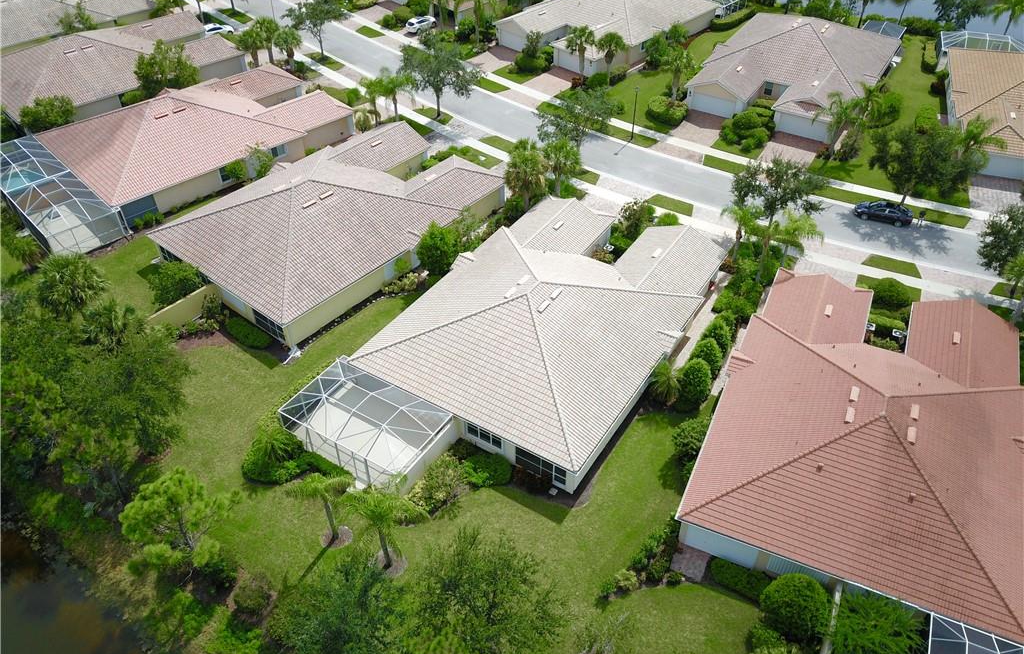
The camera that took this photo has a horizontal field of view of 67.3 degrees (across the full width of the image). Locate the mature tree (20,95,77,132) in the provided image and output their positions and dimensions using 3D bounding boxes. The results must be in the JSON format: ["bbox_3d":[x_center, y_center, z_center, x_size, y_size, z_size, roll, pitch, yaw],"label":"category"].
[{"bbox_3d":[-48.227,-21.258,80.066,5.037,5.442,5.037,-2,41,0],"label":"mature tree"}]

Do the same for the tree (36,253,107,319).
[{"bbox_3d":[-32.586,-2.659,57.820,4.603,6.137,4.603,-2,41,0],"label":"tree"}]

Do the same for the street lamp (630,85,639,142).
[{"bbox_3d":[12.506,-21.637,78.407,0.500,5.800,0.500,-2,41,0],"label":"street lamp"}]

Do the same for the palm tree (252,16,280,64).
[{"bbox_3d":[-28.123,-32.705,88.709,3.150,5.710,3.150,-11,43,-13],"label":"palm tree"}]

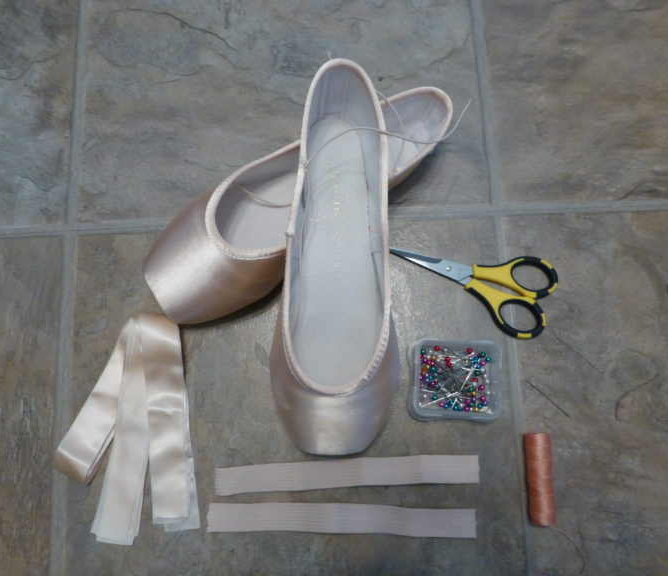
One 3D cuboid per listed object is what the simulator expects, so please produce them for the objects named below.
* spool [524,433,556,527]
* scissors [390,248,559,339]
[{"bbox_3d":[0.134,0.123,0.344,0.016,0.016,0.056,1,80,2],"label":"spool"},{"bbox_3d":[0.092,-0.008,0.372,0.124,0.011,0.059,19,81,5],"label":"scissors"}]

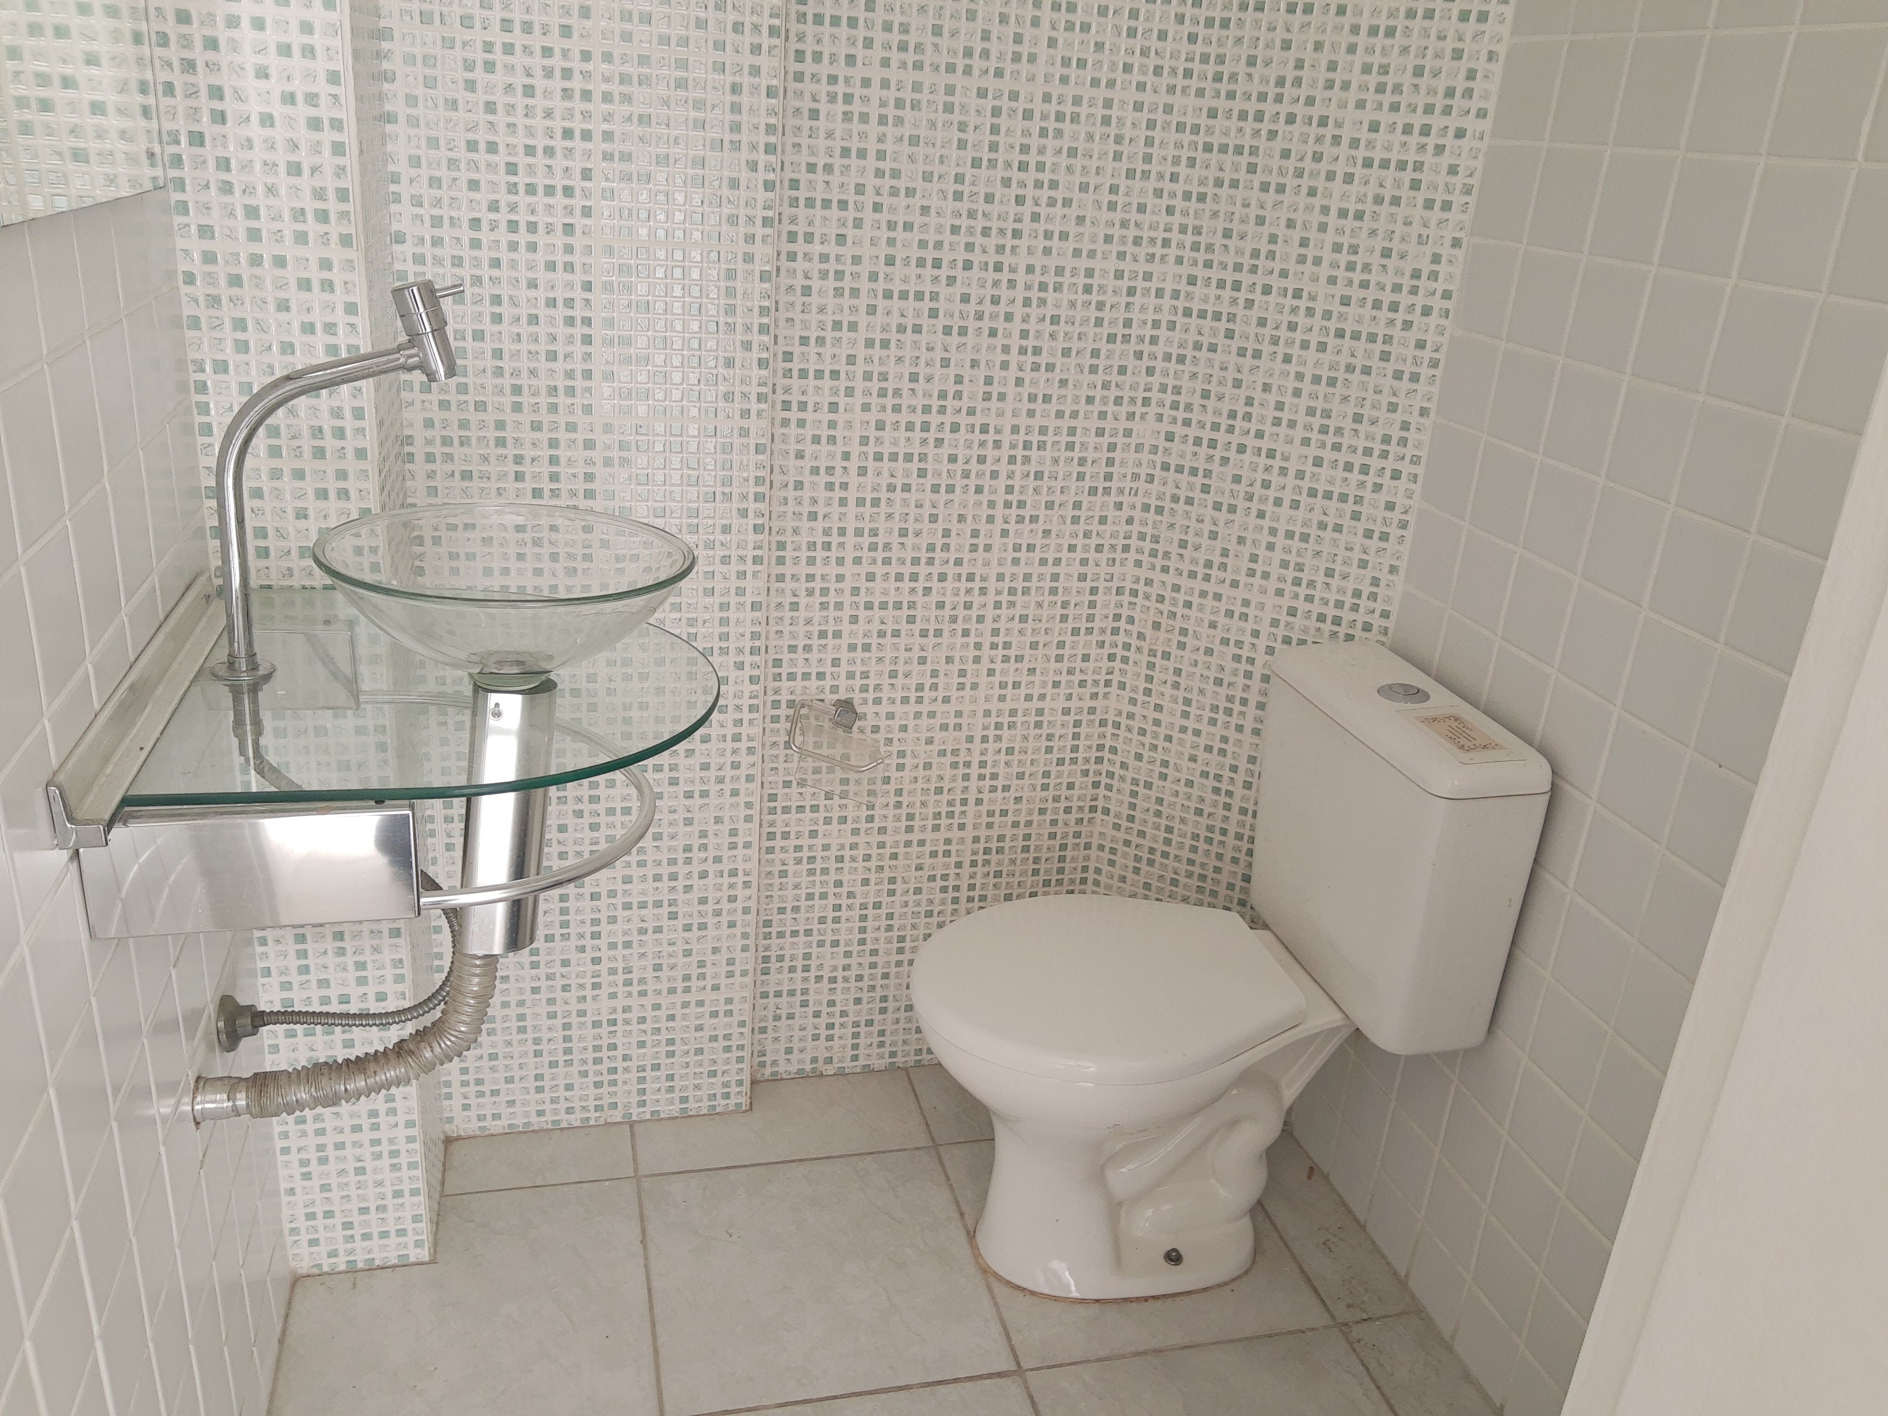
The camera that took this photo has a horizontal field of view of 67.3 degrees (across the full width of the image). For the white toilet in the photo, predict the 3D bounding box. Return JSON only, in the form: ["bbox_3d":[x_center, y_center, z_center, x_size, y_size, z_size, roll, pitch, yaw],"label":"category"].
[{"bbox_3d":[0.272,0.343,1.738,0.638,0.756,0.396,-1,22,-15],"label":"white toilet"}]

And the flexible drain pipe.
[{"bbox_3d":[-0.542,0.300,1.298,0.265,0.143,0.074,-1,22,-15],"label":"flexible drain pipe"}]

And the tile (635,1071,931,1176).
[{"bbox_3d":[-0.233,0.597,2.045,0.410,0.010,0.180,-1,22,-15],"label":"tile"}]

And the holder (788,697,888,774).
[{"bbox_3d":[-0.139,0.044,1.906,0.141,0.094,0.070,-1,22,-15],"label":"holder"}]

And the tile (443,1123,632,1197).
[{"bbox_3d":[-0.546,0.617,1.932,0.254,0.010,0.118,-1,22,-15],"label":"tile"}]

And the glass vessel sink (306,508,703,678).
[{"bbox_3d":[-0.374,-0.084,1.222,0.301,0.121,0.301,-1,22,-15],"label":"glass vessel sink"}]

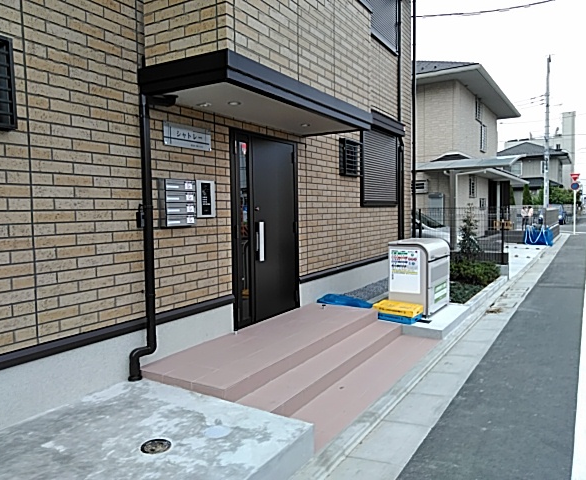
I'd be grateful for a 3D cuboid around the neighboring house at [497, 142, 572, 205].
[{"bbox_3d":[22.326,-5.509,48.109,7.500,7.500,9.500,1,4,31],"label":"neighboring house"}]

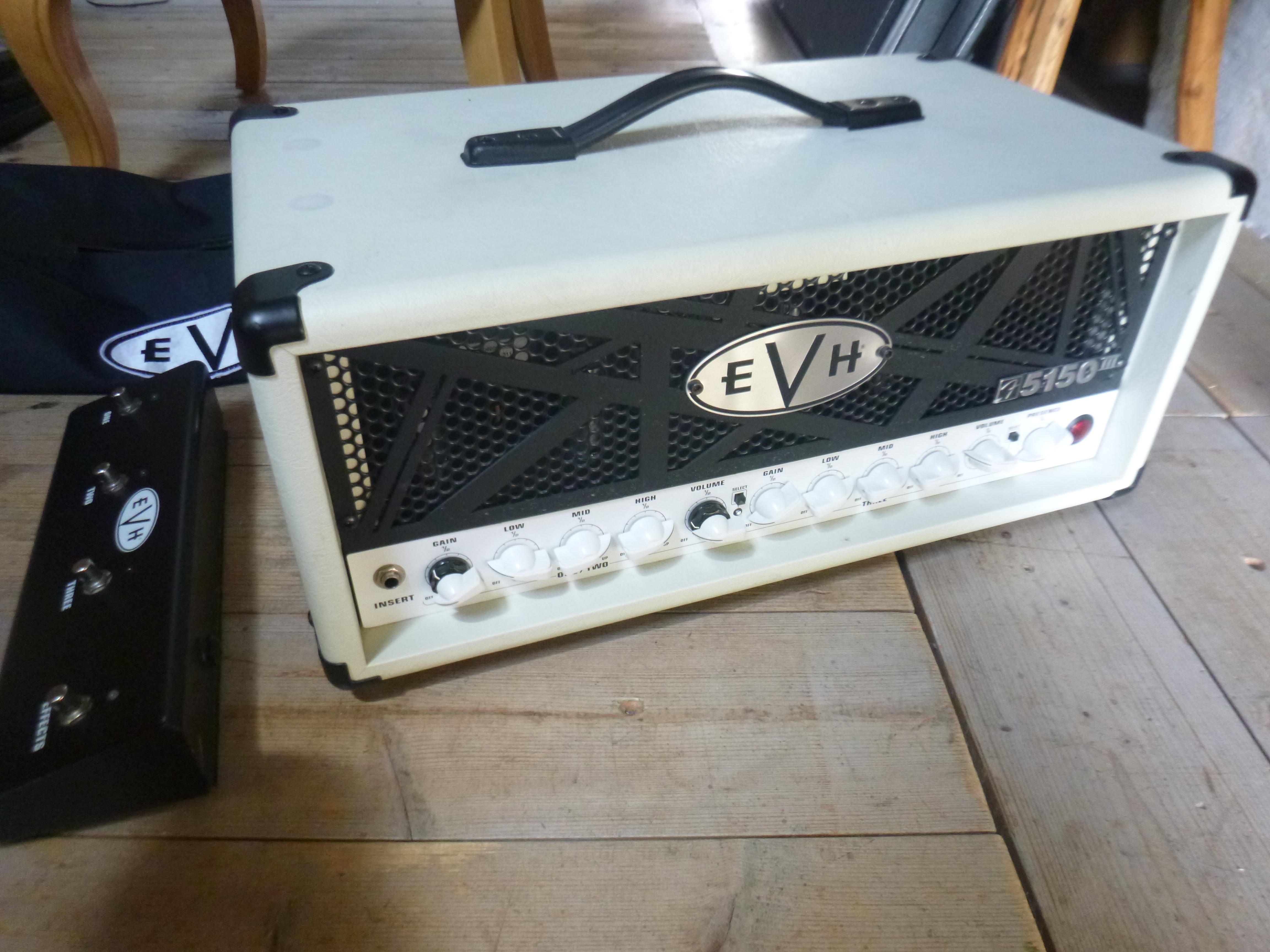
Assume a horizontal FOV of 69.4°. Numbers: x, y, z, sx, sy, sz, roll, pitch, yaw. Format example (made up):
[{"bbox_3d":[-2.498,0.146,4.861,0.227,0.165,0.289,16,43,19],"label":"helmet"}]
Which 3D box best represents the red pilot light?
[{"bbox_3d":[0.304,-0.031,0.623,0.022,0.022,0.008,-12,38,-16],"label":"red pilot light"}]

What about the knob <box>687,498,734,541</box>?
[{"bbox_3d":[0.047,0.030,0.541,0.031,0.025,0.025,-12,38,-16],"label":"knob"}]

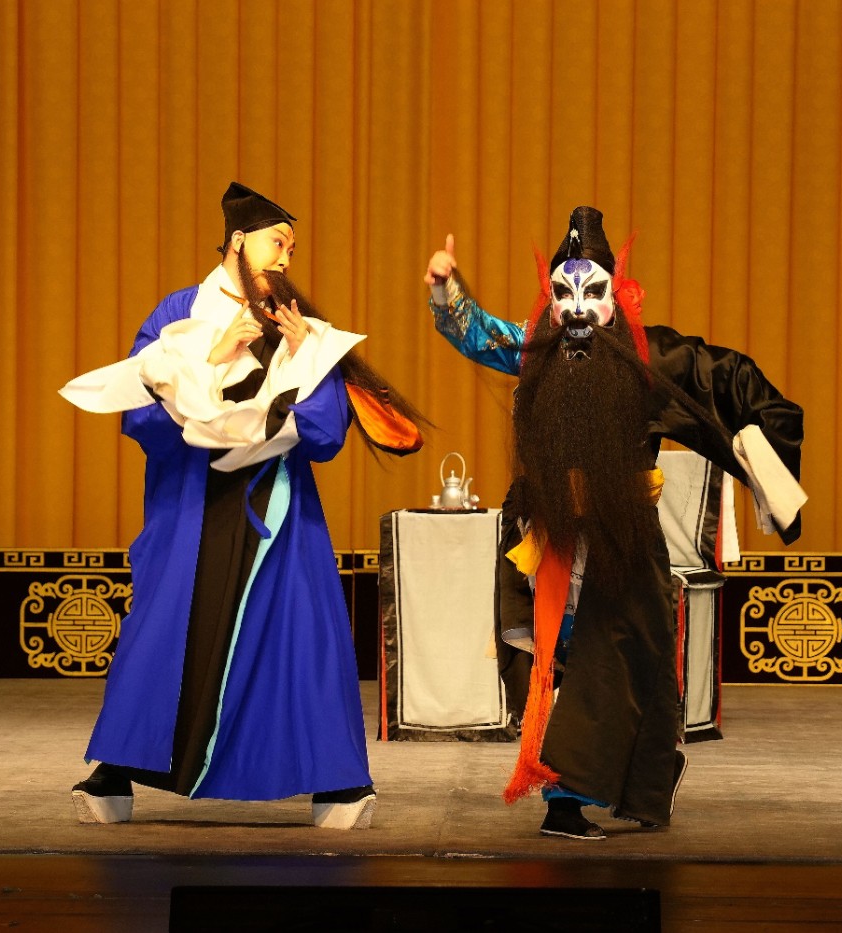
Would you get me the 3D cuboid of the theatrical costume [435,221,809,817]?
[{"bbox_3d":[0.533,0.152,10.300,1.030,1.710,0.600,0,2,-3],"label":"theatrical costume"}]

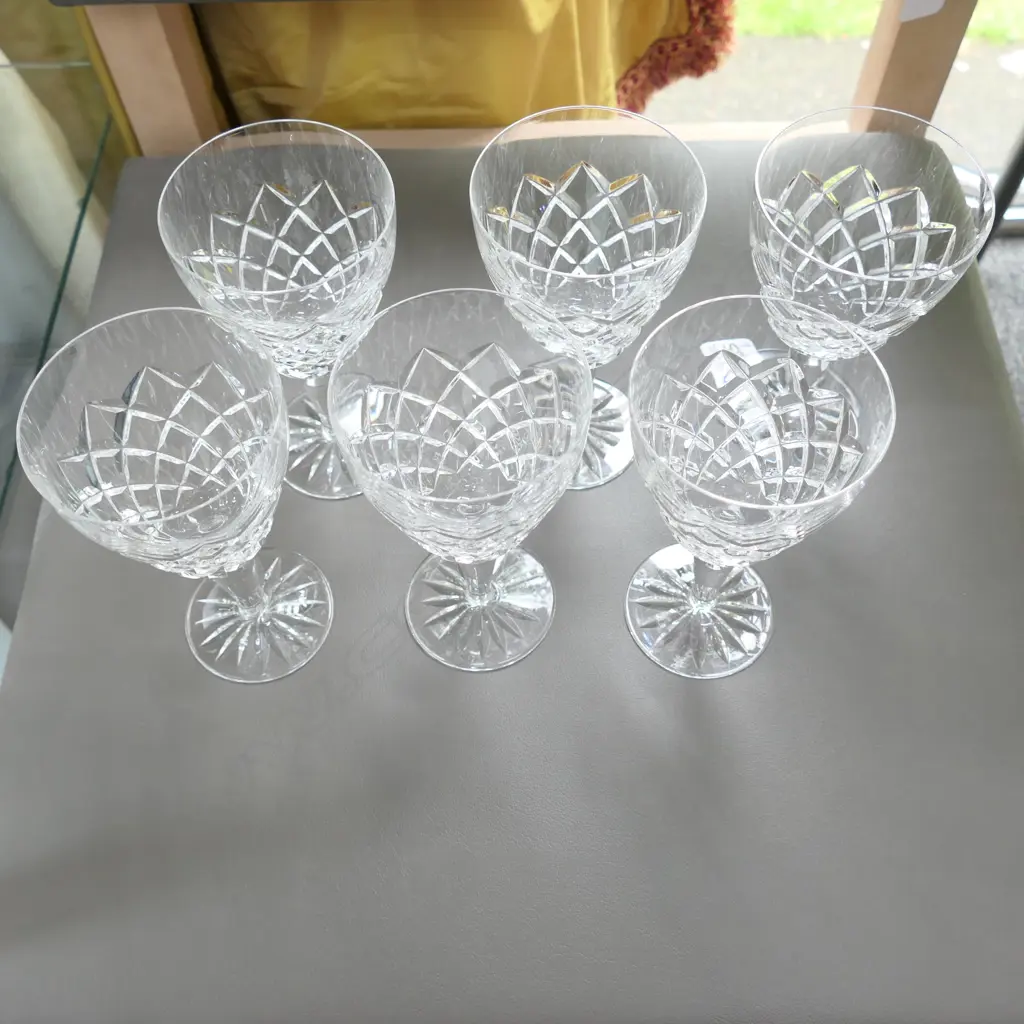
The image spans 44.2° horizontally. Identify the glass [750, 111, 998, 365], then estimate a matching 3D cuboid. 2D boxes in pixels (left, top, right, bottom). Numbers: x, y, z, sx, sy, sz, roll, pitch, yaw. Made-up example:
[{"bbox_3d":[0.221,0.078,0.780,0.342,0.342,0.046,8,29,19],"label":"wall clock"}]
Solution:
[{"bbox_3d":[0.124,-0.074,0.494,0.081,0.147,0.081,0,59,1],"label":"glass"}]

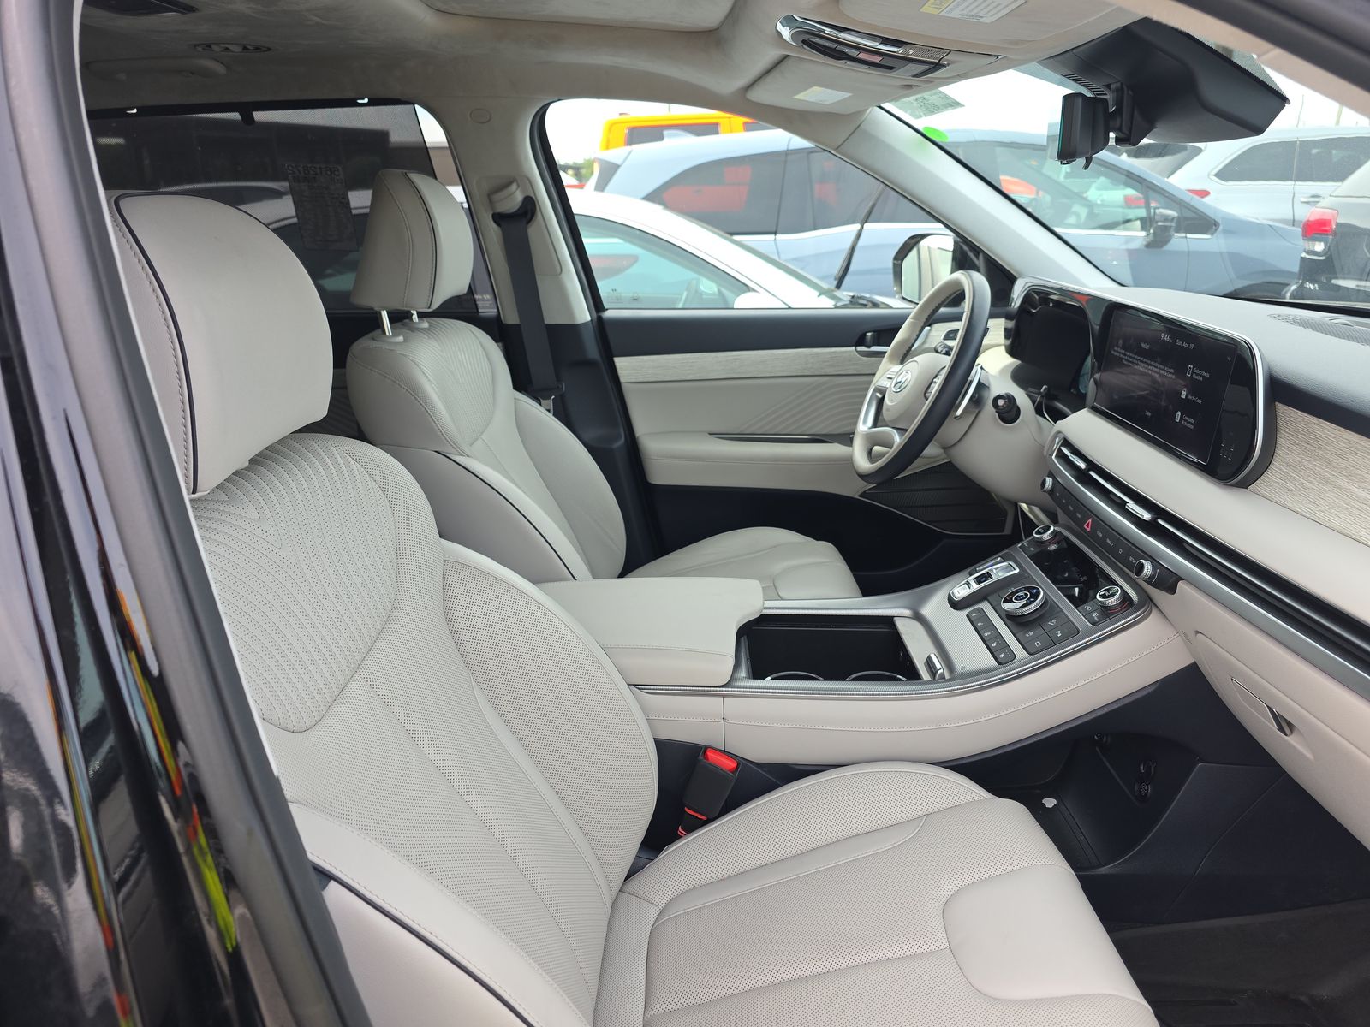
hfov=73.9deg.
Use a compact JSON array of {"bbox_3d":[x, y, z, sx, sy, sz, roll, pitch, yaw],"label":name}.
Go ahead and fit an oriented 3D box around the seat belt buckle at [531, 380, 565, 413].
[{"bbox_3d":[-0.273,-0.225,1.796,0.066,0.078,0.018,-6,19,4],"label":"seat belt buckle"}]

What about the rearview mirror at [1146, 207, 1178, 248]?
[{"bbox_3d":[2.852,-1.711,5.450,0.130,0.225,0.220,0,19,2],"label":"rearview mirror"}]

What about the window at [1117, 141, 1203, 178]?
[{"bbox_3d":[4.201,-3.206,8.300,0.220,0.420,1.200,-16,25,-37],"label":"window"}]

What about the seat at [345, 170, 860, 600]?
[{"bbox_3d":[-0.079,-0.070,1.526,0.810,0.960,0.550,0,19,2],"label":"seat"}]

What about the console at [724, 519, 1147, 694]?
[{"bbox_3d":[0.285,0.126,1.160,0.490,0.170,0.290,0,19,2],"label":"console"}]

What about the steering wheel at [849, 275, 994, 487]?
[{"bbox_3d":[0.385,-0.211,1.465,0.090,0.365,0.365,24,18,-7],"label":"steering wheel"}]

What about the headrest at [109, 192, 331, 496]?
[{"bbox_3d":[-0.370,-0.136,0.679,0.130,0.200,0.265,-3,19,3],"label":"headrest"}]

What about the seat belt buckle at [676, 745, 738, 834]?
[{"bbox_3d":[0.023,0.335,1.061,0.050,0.125,0.030,19,19,-5],"label":"seat belt buckle"}]

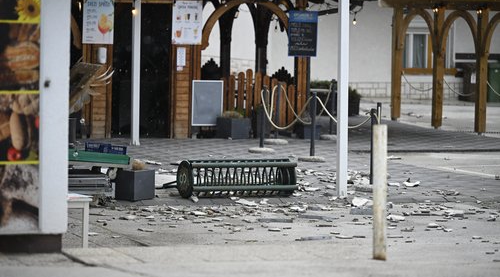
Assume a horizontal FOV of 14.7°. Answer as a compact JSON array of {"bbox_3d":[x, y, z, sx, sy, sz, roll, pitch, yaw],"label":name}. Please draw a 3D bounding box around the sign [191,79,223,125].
[{"bbox_3d":[-0.672,-0.560,31.100,0.500,0.720,0.050,0,4,-11],"label":"sign"}]

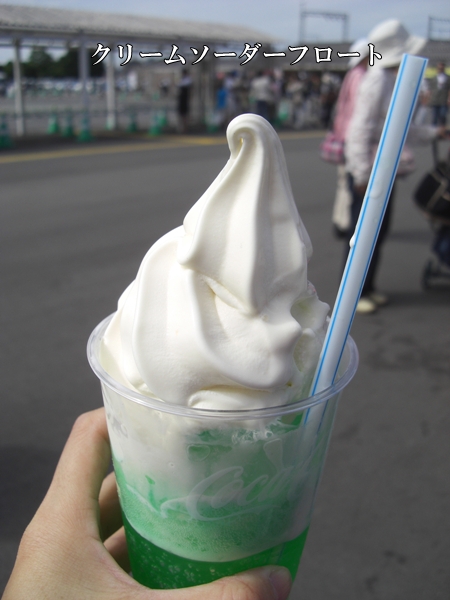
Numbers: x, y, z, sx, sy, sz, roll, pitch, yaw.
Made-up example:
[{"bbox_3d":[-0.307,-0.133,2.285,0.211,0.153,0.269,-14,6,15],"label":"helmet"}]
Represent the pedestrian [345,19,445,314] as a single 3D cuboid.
[{"bbox_3d":[0.938,-0.718,3.612,0.500,1.590,0.450,4,19,12],"label":"pedestrian"}]

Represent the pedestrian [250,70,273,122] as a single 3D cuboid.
[{"bbox_3d":[1.146,-5.855,18.837,0.540,1.670,0.360,6,19,13],"label":"pedestrian"}]

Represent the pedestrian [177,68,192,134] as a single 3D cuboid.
[{"bbox_3d":[-1.075,-5.338,17.223,0.360,1.630,0.440,-5,20,-21],"label":"pedestrian"}]

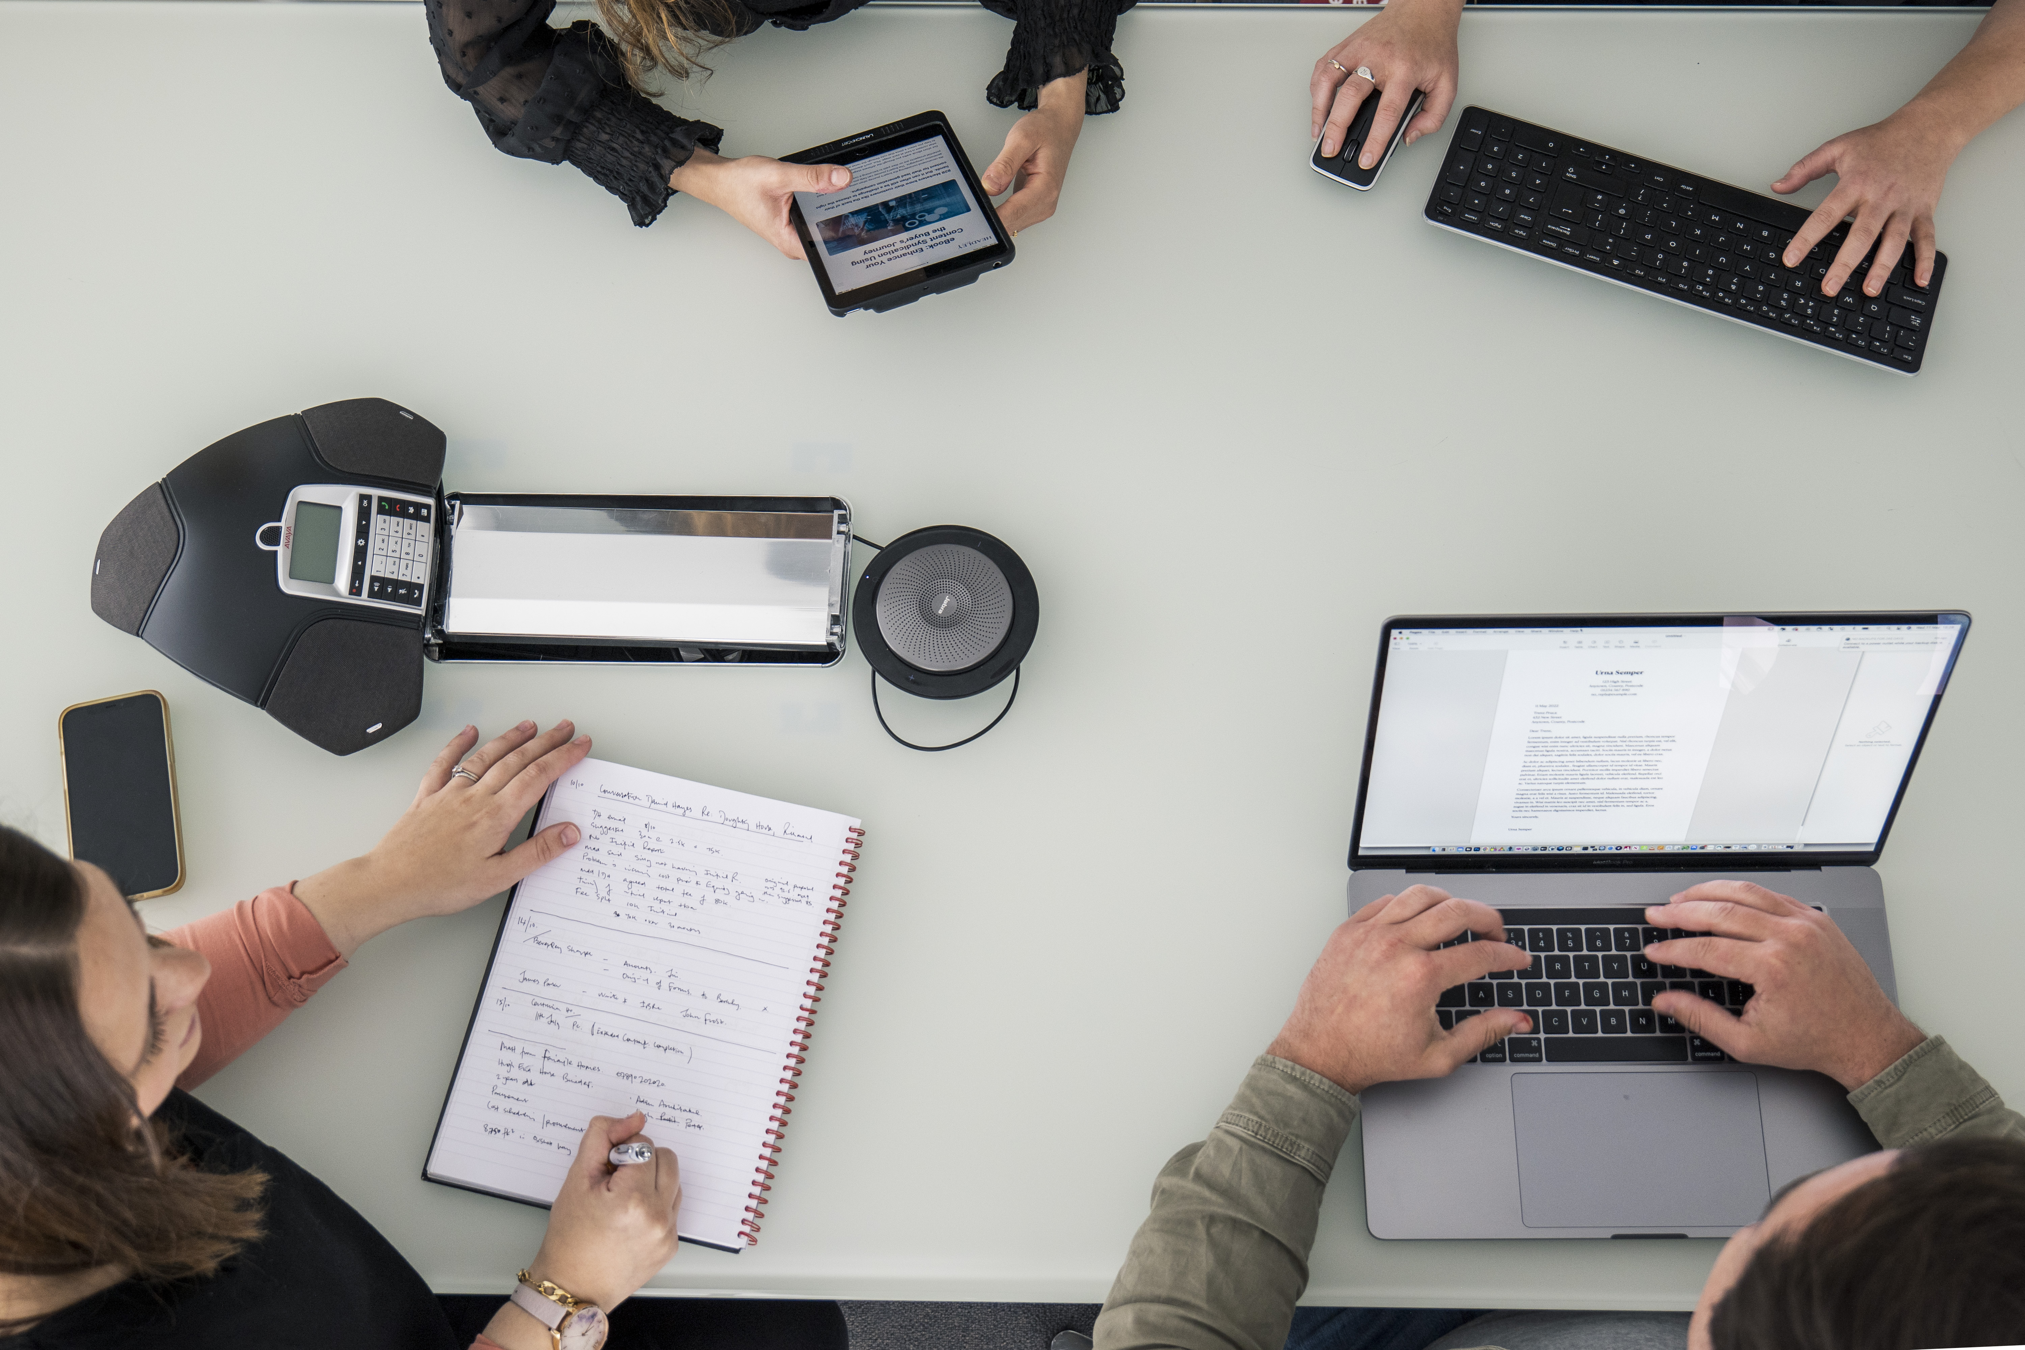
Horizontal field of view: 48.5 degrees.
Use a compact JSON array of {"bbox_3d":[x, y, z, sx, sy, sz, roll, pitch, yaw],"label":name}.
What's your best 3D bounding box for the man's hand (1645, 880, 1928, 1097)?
[{"bbox_3d":[0.494,0.202,1.448,0.185,0.067,0.109,36,74,12],"label":"man's hand"}]

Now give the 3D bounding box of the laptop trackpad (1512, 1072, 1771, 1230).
[{"bbox_3d":[0.405,0.305,1.448,0.160,0.005,0.099,0,70,0],"label":"laptop trackpad"}]

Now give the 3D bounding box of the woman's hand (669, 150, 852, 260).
[{"bbox_3d":[-0.175,-0.341,1.640,0.160,0.080,0.080,18,71,6],"label":"woman's hand"}]

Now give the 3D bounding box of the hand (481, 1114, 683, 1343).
[{"bbox_3d":[-0.260,0.349,1.391,0.095,0.073,0.167,29,72,10],"label":"hand"}]

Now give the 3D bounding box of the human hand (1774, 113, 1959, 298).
[{"bbox_3d":[0.634,-0.352,1.659,0.134,0.058,0.155,30,72,10],"label":"human hand"}]

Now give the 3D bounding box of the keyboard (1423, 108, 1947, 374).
[{"bbox_3d":[0.502,-0.326,1.682,0.377,0.021,0.116,19,71,7],"label":"keyboard"}]

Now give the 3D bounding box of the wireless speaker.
[{"bbox_3d":[-0.046,-0.037,1.566,0.130,0.036,0.144,0,70,0],"label":"wireless speaker"}]

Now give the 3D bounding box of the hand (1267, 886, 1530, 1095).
[{"bbox_3d":[0.255,0.211,1.444,0.177,0.067,0.129,-40,75,-13],"label":"hand"}]

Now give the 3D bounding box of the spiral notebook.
[{"bbox_3d":[-0.236,0.211,1.485,0.216,0.016,0.298,13,70,5],"label":"spiral notebook"}]

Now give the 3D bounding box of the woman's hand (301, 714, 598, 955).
[{"bbox_3d":[-0.372,0.104,1.501,0.218,0.060,0.111,-41,75,-14],"label":"woman's hand"}]

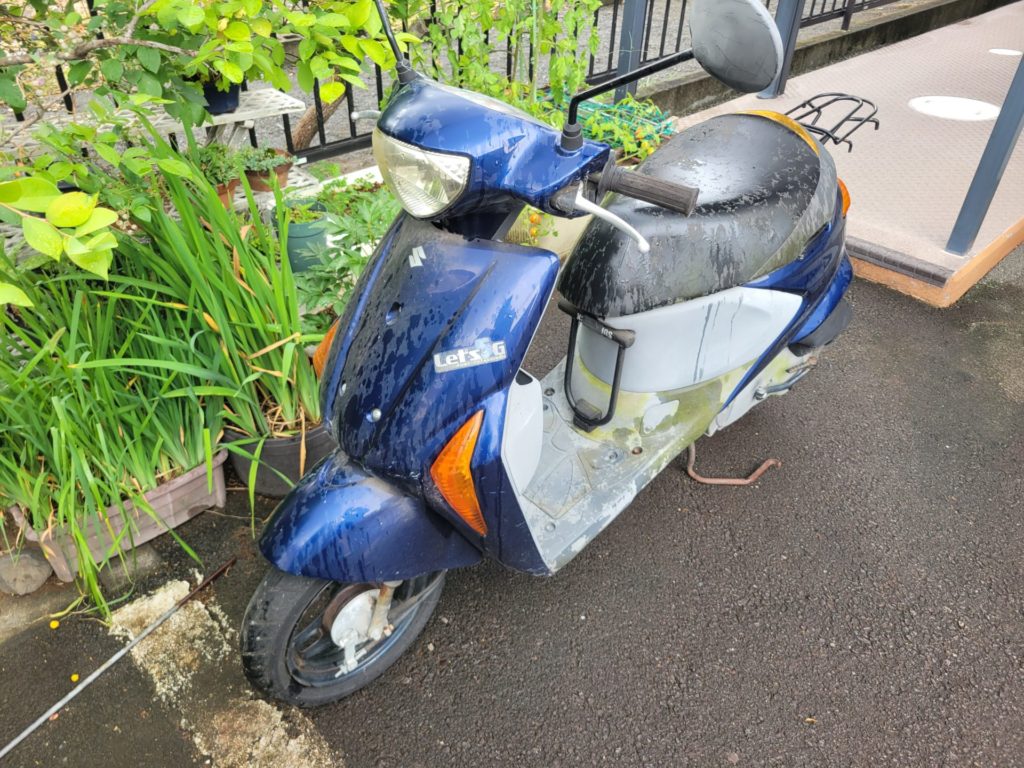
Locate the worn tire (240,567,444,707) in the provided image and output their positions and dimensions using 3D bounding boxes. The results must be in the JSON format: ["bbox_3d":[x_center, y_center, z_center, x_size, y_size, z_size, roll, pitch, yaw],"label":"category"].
[{"bbox_3d":[-0.285,0.399,1.358,0.388,0.388,0.082,-27,46,-32],"label":"worn tire"}]

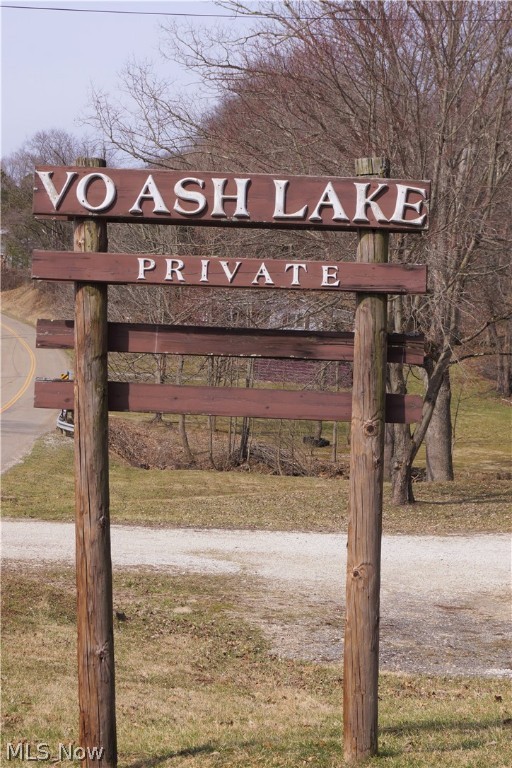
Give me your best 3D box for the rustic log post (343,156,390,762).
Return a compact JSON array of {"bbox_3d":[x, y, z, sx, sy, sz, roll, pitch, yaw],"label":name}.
[{"bbox_3d":[0.550,0.376,7.952,0.165,2.983,0.165,1,1,0],"label":"rustic log post"}]

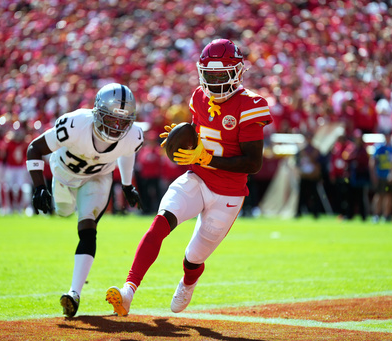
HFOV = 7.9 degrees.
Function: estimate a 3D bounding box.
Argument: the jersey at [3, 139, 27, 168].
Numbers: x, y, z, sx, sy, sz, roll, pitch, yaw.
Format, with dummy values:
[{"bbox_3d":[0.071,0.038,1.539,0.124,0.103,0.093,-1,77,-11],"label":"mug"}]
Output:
[{"bbox_3d":[-3.788,-0.369,60.000,0.500,0.600,0.300,0,0,-6],"label":"jersey"}]

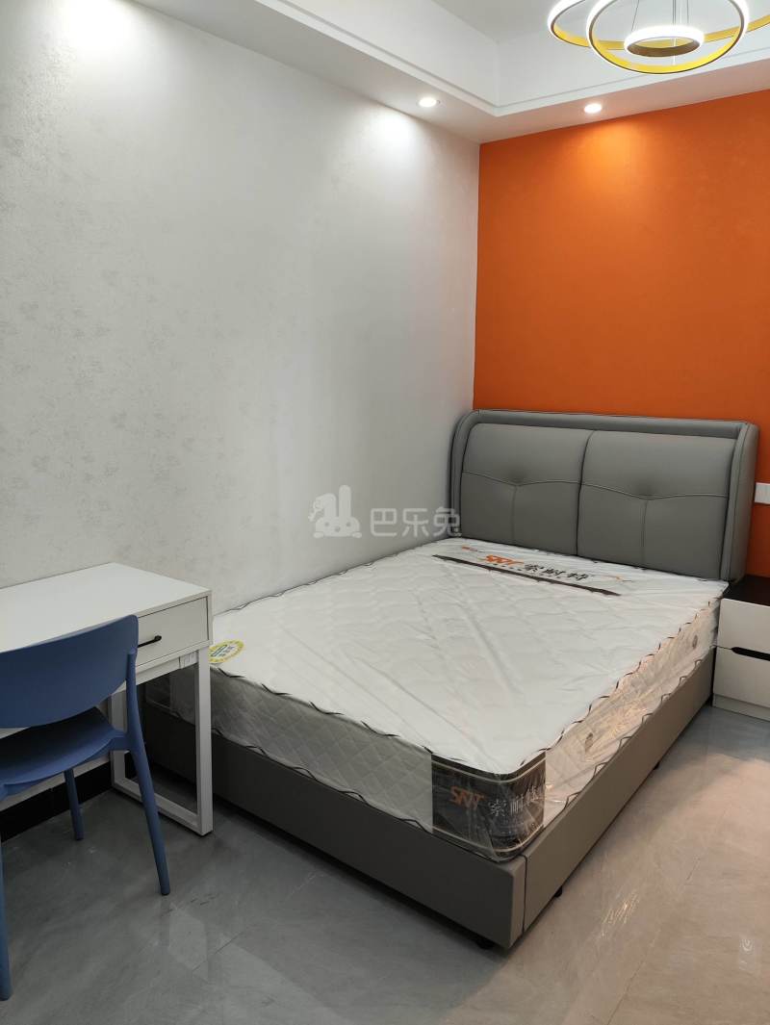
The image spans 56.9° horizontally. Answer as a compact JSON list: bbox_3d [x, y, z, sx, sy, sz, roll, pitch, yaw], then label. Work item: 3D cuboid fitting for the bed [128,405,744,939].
[{"bbox_3d":[0.431,0.270,2.957,1.500,1.165,2.330,8,13,37],"label":"bed"}]

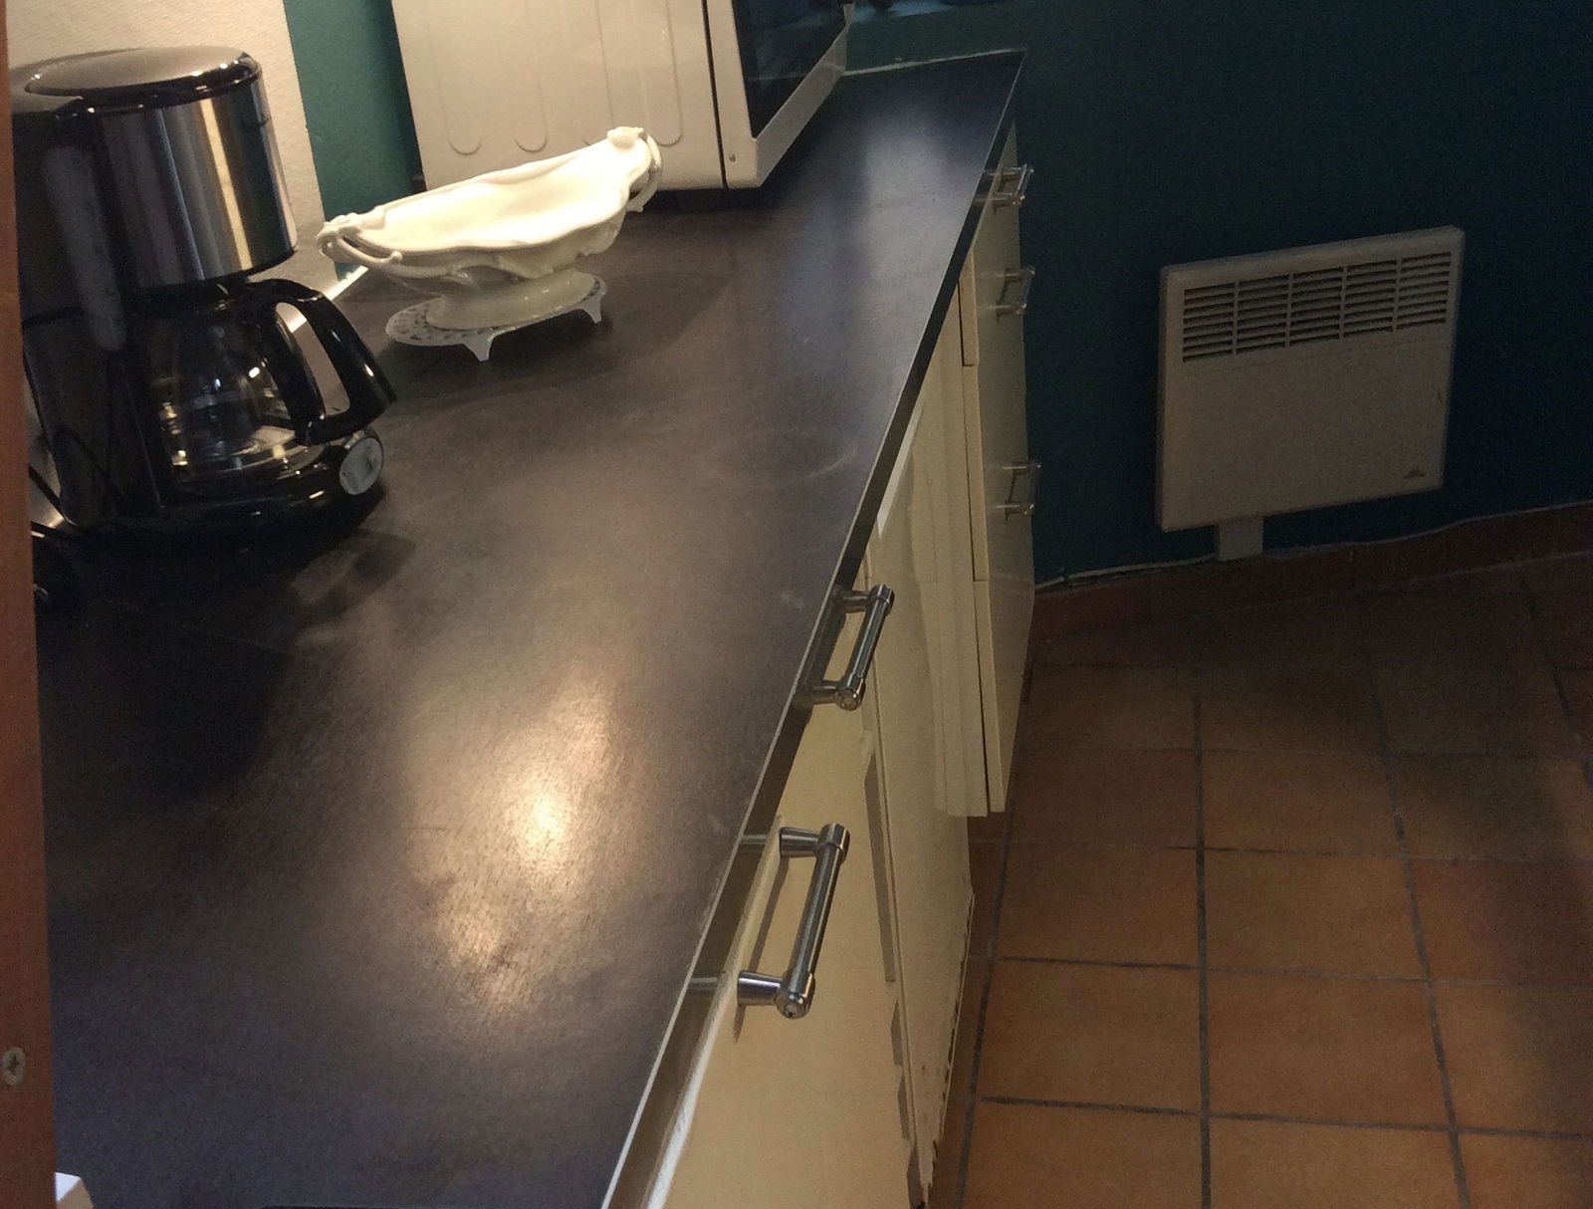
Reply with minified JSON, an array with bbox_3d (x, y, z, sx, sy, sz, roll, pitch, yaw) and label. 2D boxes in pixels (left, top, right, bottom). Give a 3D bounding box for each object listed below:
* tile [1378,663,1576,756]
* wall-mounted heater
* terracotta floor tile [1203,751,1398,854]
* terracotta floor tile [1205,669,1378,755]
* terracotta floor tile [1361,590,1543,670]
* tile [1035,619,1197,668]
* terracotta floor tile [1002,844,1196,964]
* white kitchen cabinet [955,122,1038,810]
[{"bbox_3d":[0.973,0.159,2.848,0.248,0.012,0.248,1,27,11],"label":"tile"},{"bbox_3d":[0.750,-0.314,2.933,0.444,0.462,0.065,-9,27,-8],"label":"wall-mounted heater"},{"bbox_3d":[0.679,0.271,2.671,0.248,0.012,0.248,1,27,11],"label":"terracotta floor tile"},{"bbox_3d":[0.722,0.156,2.894,0.248,0.012,0.248,1,27,11],"label":"terracotta floor tile"},{"bbox_3d":[0.999,0.043,3.013,0.244,0.012,0.244,1,27,11],"label":"terracotta floor tile"},{"bbox_3d":[0.497,0.058,3.063,0.244,0.012,0.160,1,27,11],"label":"tile"},{"bbox_3d":[0.385,0.383,2.495,0.248,0.012,0.248,1,27,11],"label":"terracotta floor tile"},{"bbox_3d":[0.016,-0.214,2.694,0.561,0.824,0.622,1,27,11],"label":"white kitchen cabinet"}]

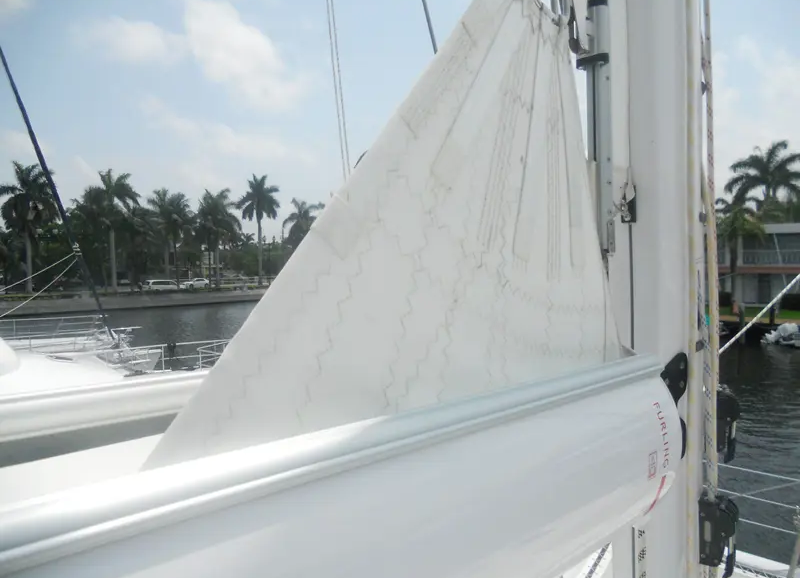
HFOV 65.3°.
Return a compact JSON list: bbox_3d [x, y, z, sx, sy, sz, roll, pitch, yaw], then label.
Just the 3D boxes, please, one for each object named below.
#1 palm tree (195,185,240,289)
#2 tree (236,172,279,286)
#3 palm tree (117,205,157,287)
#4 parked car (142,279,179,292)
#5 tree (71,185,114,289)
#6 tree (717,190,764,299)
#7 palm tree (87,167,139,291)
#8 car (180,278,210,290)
[{"bbox_3d":[-28.000,-7.923,96.000,6.800,15.380,6.800,1,3,38],"label":"palm tree"},{"bbox_3d":[-22.903,-9.614,101.000,7.000,18.000,7.000,-1,2,0],"label":"tree"},{"bbox_3d":[-36.878,-5.853,88.000,5.700,11.850,5.700,1,3,38],"label":"palm tree"},{"bbox_3d":[-34.737,-0.423,91.000,1.950,1.750,5.050,1,3,38],"label":"parked car"},{"bbox_3d":[-41.966,-6.960,86.000,6.200,14.060,6.200,1,3,38],"label":"tree"},{"bbox_3d":[23.869,-2.821,44.000,3.900,8.110,3.900,1,3,38],"label":"tree"},{"bbox_3d":[-39.486,-7.994,86.000,6.800,16.810,6.800,1,3,38],"label":"palm tree"},{"bbox_3d":[-31.743,-0.855,97.000,1.820,1.470,4.750,1,3,38],"label":"car"}]

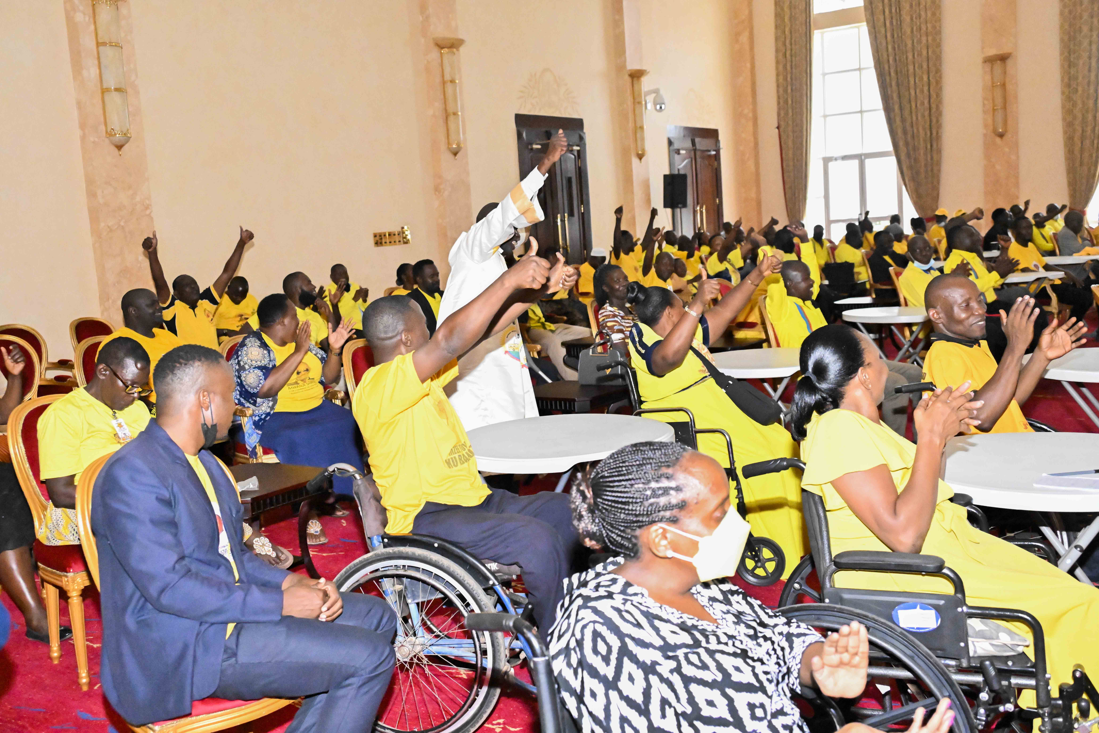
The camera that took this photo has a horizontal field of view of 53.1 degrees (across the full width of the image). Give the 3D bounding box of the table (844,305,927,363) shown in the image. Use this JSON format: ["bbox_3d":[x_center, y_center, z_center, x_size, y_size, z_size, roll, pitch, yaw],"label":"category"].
[{"bbox_3d":[2.487,-0.019,7.716,0.800,0.740,0.800,0,8,32],"label":"table"}]

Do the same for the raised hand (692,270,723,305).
[{"bbox_3d":[0.626,-0.318,4.380,0.125,0.150,0.100,-5,7,-5],"label":"raised hand"}]

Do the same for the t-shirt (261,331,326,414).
[{"bbox_3d":[-1.384,0.036,5.800,0.290,0.460,0.420,2,9,38],"label":"t-shirt"}]

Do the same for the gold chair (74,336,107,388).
[{"bbox_3d":[-2.565,0.316,6.792,0.600,1.000,0.540,3,10,43],"label":"gold chair"}]

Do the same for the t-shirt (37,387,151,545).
[{"bbox_3d":[-1.695,0.333,4.120,0.320,0.560,0.470,1,9,36],"label":"t-shirt"}]

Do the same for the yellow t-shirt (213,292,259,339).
[{"bbox_3d":[-2.542,-0.331,8.900,0.280,0.520,0.430,3,10,44],"label":"yellow t-shirt"}]

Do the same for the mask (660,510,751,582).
[{"bbox_3d":[0.257,0.291,1.780,0.120,0.107,0.128,7,9,15],"label":"mask"}]

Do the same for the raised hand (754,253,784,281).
[{"bbox_3d":[0.998,-0.461,5.000,0.130,0.140,0.100,-5,7,-5],"label":"raised hand"}]

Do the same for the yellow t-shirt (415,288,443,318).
[{"bbox_3d":[-0.841,-0.246,7.500,0.280,0.580,0.460,0,8,28],"label":"yellow t-shirt"}]

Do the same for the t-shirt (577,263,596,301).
[{"bbox_3d":[0.426,-0.793,10.800,0.320,0.560,0.450,1,10,35],"label":"t-shirt"}]

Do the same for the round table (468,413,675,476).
[{"bbox_3d":[0.061,0.628,4.278,0.850,0.740,0.850,-4,7,0],"label":"round table"}]

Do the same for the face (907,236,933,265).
[{"bbox_3d":[2.967,-0.929,8.800,0.160,0.220,0.160,-6,7,-14],"label":"face"}]

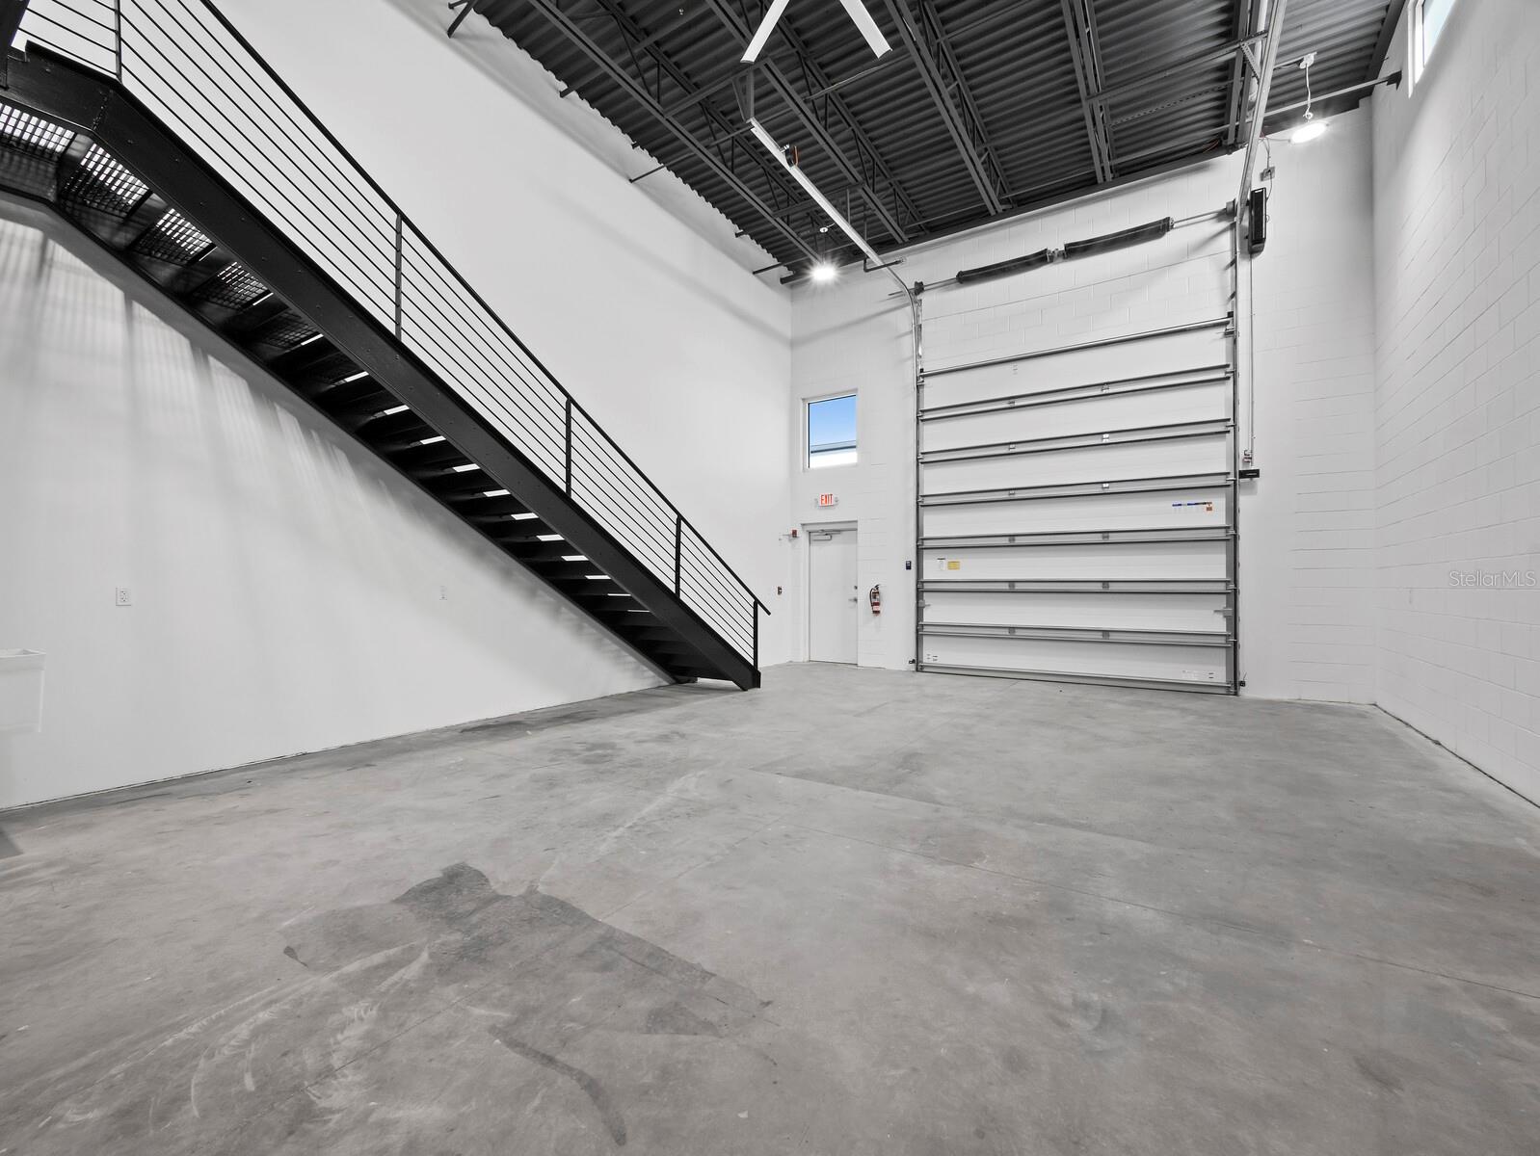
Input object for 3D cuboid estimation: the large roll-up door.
[{"bbox_3d":[3.700,-0.992,7.999,3.740,4.660,0.160,0,0,31],"label":"large roll-up door"}]

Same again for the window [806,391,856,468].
[{"bbox_3d":[0.992,-2.293,9.831,0.940,1.120,0.120,0,0,31],"label":"window"}]

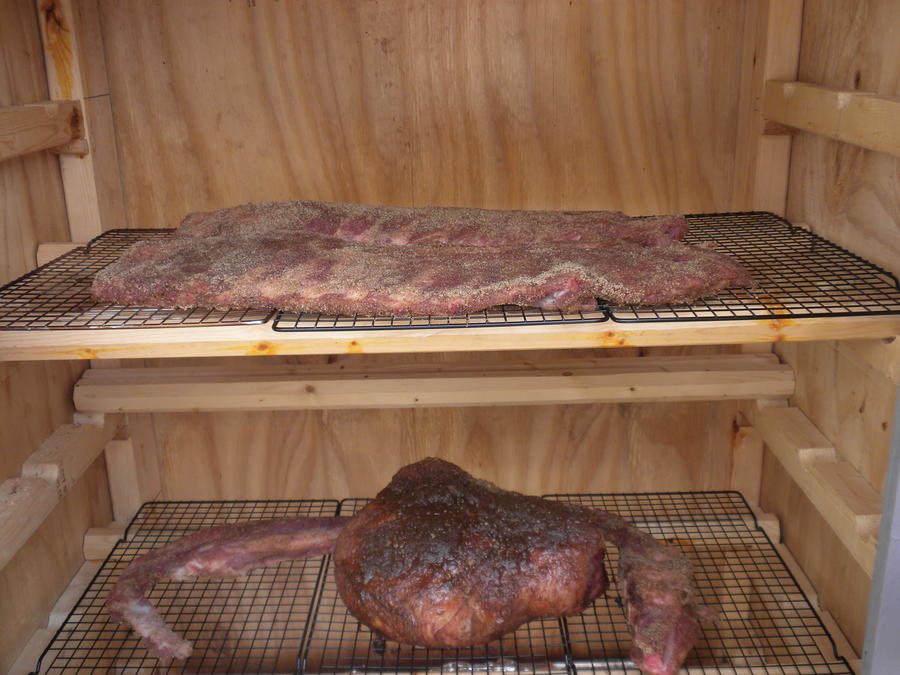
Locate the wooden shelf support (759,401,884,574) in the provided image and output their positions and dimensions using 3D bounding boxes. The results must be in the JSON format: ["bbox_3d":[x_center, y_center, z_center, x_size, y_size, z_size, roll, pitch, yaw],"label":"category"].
[{"bbox_3d":[0.371,0.135,0.958,0.039,0.037,0.419,-1,18,0],"label":"wooden shelf support"}]

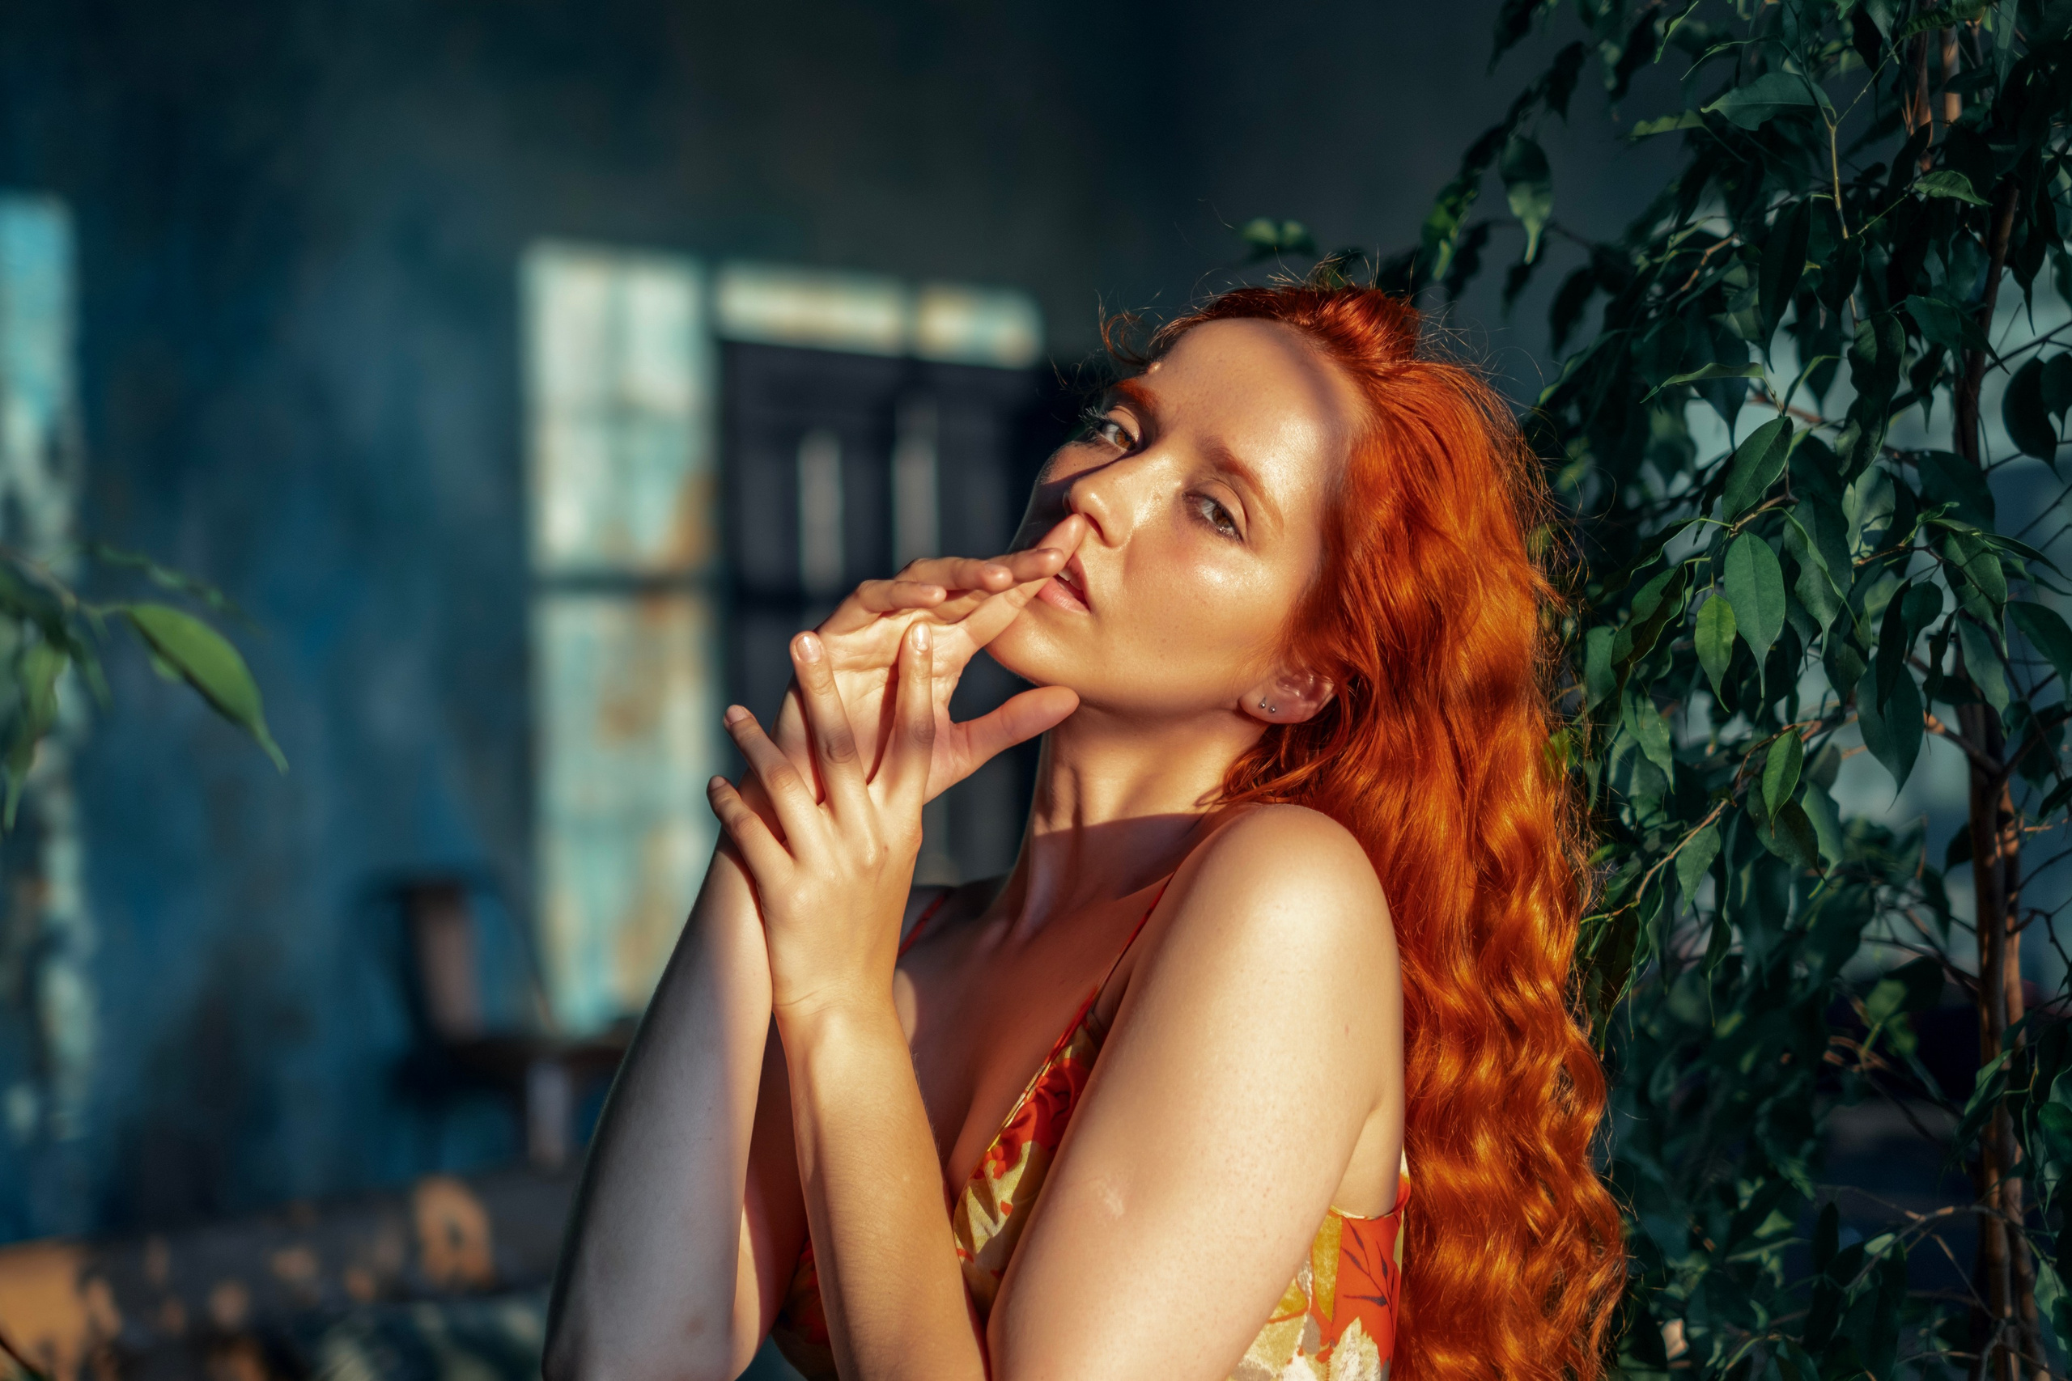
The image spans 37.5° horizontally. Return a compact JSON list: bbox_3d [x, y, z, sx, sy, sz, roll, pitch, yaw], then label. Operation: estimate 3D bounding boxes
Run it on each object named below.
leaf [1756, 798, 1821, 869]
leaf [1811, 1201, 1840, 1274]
[{"bbox_3d":[0.365,0.069,1.480,0.026,0.052,0.014,-32,-6,-6],"label":"leaf"},{"bbox_3d":[0.401,0.277,1.550,0.019,0.038,0.012,-1,3,-27],"label":"leaf"}]

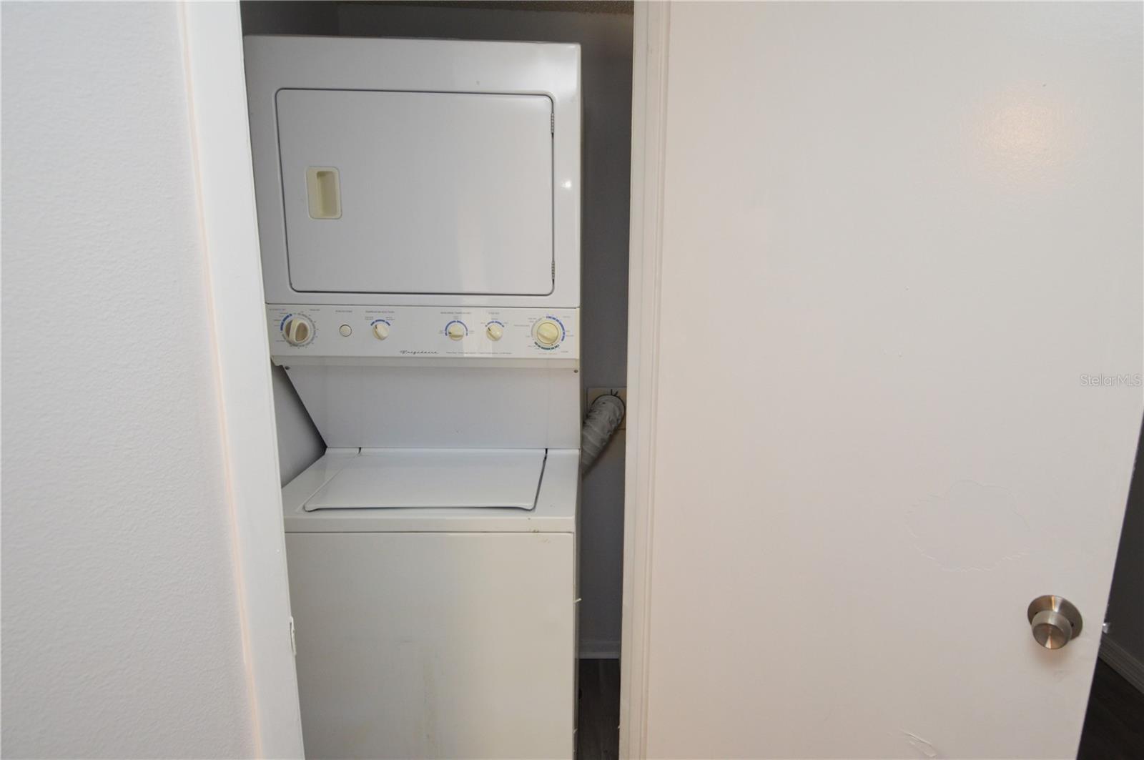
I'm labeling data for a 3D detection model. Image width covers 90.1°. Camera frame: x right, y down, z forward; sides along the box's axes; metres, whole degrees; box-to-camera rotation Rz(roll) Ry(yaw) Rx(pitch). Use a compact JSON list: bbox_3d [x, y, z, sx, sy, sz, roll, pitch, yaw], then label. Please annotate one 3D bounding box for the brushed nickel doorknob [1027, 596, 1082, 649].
[{"bbox_3d":[0.720,0.369,0.856,0.067,0.067,0.062,11,15,43],"label":"brushed nickel doorknob"}]

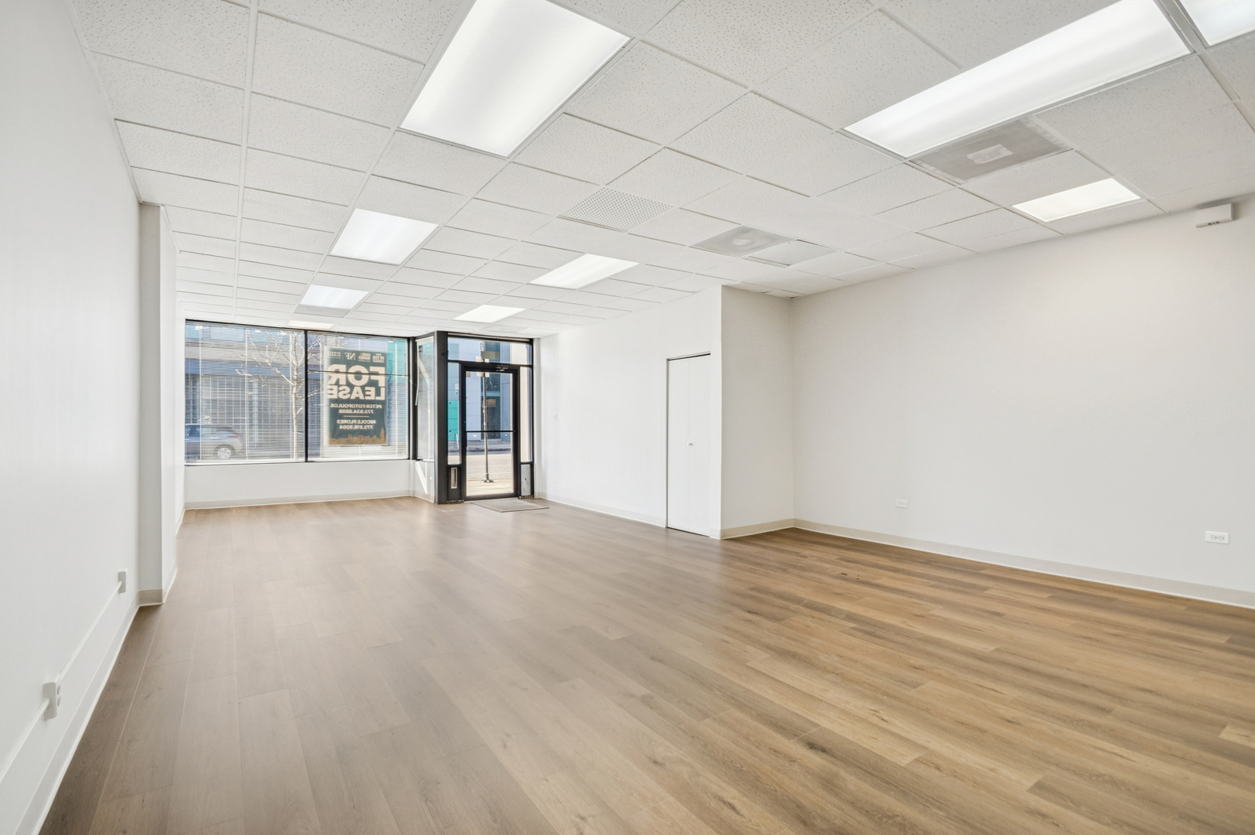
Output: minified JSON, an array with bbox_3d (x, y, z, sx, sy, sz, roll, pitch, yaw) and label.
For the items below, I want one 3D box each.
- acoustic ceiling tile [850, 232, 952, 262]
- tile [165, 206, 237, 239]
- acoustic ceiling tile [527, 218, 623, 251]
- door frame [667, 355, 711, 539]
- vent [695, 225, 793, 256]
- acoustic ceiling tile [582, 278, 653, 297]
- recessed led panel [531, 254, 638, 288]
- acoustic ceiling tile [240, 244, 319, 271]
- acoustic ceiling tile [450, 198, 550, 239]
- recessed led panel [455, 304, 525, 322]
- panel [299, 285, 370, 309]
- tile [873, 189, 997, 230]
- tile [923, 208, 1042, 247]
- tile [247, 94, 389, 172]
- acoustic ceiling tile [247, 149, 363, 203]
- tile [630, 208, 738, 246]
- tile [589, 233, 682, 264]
[{"bbox_3d":[2.393,-1.493,4.617,0.606,0.022,0.595,0,-2,-35],"label":"acoustic ceiling tile"},{"bbox_3d":[-3.193,-1.464,3.953,0.410,0.020,0.600,0,-1,-34],"label":"tile"},{"bbox_3d":[-0.440,-1.467,4.231,0.600,0.020,0.600,0,-1,-34],"label":"acoustic ceiling tile"},{"bbox_3d":[0.732,0.315,6.150,0.120,2.021,0.768,0,-1,-35],"label":"door frame"},{"bbox_3d":[0.972,-1.473,4.388,0.600,0.030,0.600,0,-1,-34],"label":"vent"},{"bbox_3d":[-0.125,-1.462,5.916,0.600,0.022,0.600,0,-1,-34],"label":"acoustic ceiling tile"},{"bbox_3d":[-0.462,-1.469,5.293,0.606,0.060,1.189,0,-2,-35],"label":"recessed led panel"},{"bbox_3d":[-3.116,-1.446,4.694,0.606,0.022,0.595,0,-2,-35],"label":"acoustic ceiling tile"},{"bbox_3d":[-0.965,-1.488,3.918,0.600,0.025,0.600,0,-1,-35],"label":"acoustic ceiling tile"},{"bbox_3d":[-1.870,-1.403,7.017,0.590,0.050,1.190,0,-1,-34],"label":"recessed led panel"},{"bbox_3d":[-3.499,-1.423,6.207,0.606,0.060,1.189,0,-2,-35],"label":"panel"},{"bbox_3d":[2.138,-1.445,3.650,0.600,0.020,0.600,-1,1,-35],"label":"tile"},{"bbox_3d":[2.757,-1.507,4.143,0.606,0.022,0.595,0,-2,-35],"label":"tile"},{"bbox_3d":[-1.681,-1.518,2.834,0.600,0.022,0.600,0,-1,-34],"label":"tile"},{"bbox_3d":[-2.021,-1.492,3.252,0.600,0.025,0.600,0,-1,-35],"label":"acoustic ceiling tile"},{"bbox_3d":[0.430,-1.433,3.953,0.600,0.020,0.600,-1,1,-35],"label":"tile"},{"bbox_3d":[0.078,-1.434,4.452,0.600,0.020,0.600,-1,1,-35],"label":"tile"}]

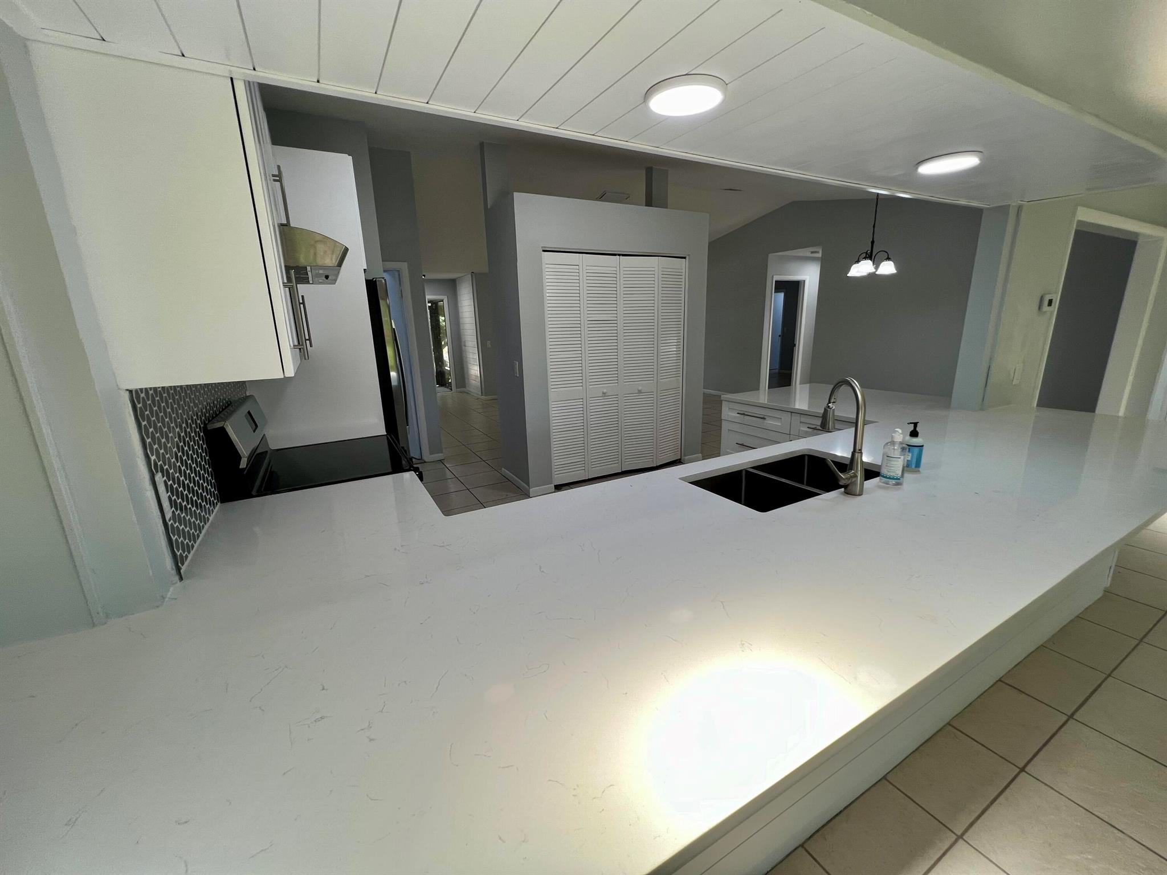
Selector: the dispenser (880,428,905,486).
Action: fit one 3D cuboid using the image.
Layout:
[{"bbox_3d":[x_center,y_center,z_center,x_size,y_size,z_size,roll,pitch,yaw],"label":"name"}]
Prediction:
[{"bbox_3d":[1.100,0.064,1.547,0.061,0.191,0.079,-14,19,-42],"label":"dispenser"}]

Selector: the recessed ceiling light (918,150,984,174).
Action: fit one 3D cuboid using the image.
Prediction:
[{"bbox_3d":[1.389,-1.043,1.665,0.203,0.026,0.196,-9,16,-28],"label":"recessed ceiling light"}]

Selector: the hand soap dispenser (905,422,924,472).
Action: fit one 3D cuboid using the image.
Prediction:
[{"bbox_3d":[1.268,0.028,1.675,0.069,0.183,0.071,0,14,6],"label":"hand soap dispenser"}]

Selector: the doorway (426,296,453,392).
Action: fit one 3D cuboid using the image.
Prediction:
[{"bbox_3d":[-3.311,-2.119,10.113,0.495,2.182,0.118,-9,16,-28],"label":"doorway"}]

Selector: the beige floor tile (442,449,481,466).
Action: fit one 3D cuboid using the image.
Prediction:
[{"bbox_3d":[-1.437,0.264,5.157,0.414,0.012,0.412,-9,16,-28],"label":"beige floor tile"}]

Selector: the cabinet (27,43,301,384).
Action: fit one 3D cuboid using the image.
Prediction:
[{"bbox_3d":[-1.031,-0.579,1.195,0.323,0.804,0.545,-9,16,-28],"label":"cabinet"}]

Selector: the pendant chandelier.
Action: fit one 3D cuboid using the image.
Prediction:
[{"bbox_3d":[2.765,-1.993,4.144,0.528,0.876,0.511,-9,16,-28],"label":"pendant chandelier"}]

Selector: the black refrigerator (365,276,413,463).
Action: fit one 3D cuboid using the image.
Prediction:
[{"bbox_3d":[-1.543,-0.025,2.756,0.742,1.776,0.864,-9,16,-28],"label":"black refrigerator"}]

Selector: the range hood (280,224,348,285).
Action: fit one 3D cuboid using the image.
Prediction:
[{"bbox_3d":[-1.268,-0.728,1.774,0.518,0.144,0.737,-9,16,-28],"label":"range hood"}]

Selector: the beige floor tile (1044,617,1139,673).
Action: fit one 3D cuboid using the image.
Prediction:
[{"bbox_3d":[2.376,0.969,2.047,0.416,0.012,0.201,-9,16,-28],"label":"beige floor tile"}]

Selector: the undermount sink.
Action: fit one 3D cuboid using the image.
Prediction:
[{"bbox_3d":[0.789,0.269,1.681,0.772,0.205,0.403,-9,16,-28],"label":"undermount sink"}]

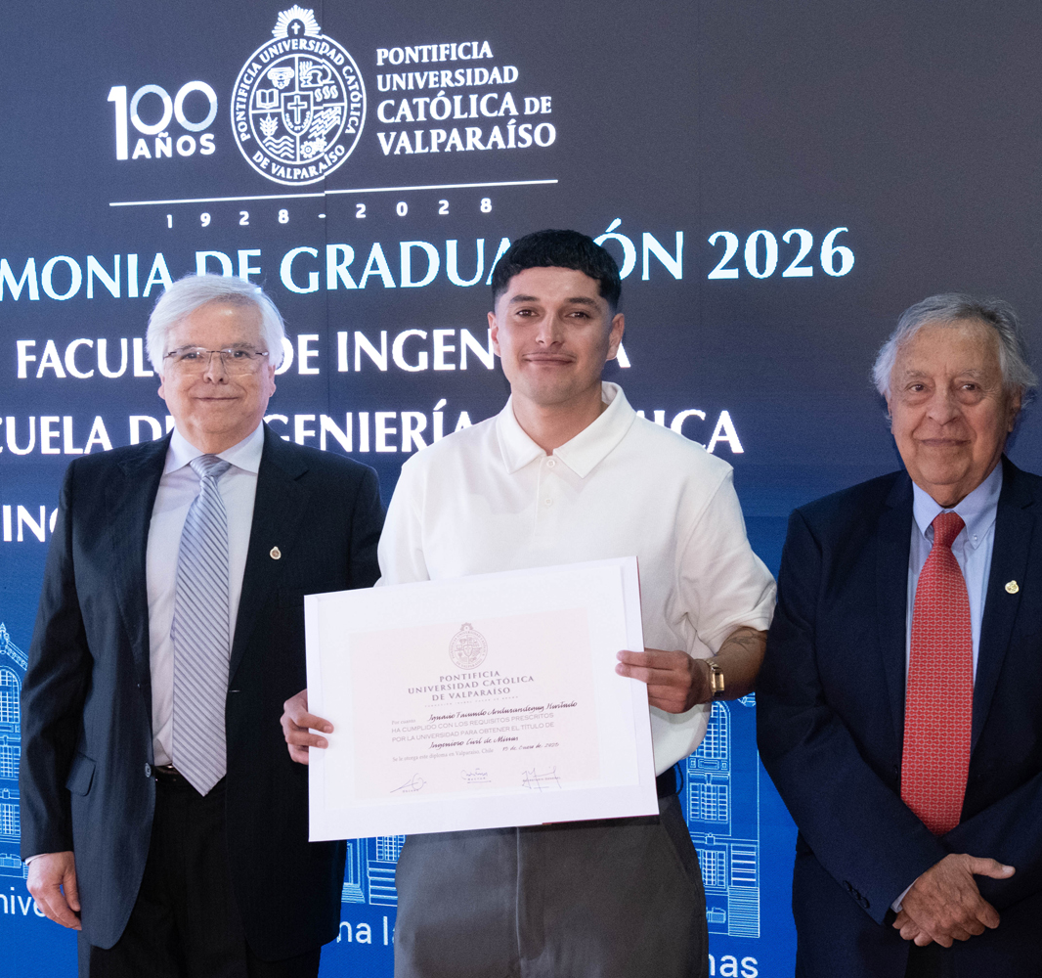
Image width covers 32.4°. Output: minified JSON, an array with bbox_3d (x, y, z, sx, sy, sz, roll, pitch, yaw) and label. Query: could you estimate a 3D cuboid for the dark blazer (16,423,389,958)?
[{"bbox_3d":[-0.446,0.280,2.630,0.555,0.760,0.310,-1,3,3],"label":"dark blazer"}]

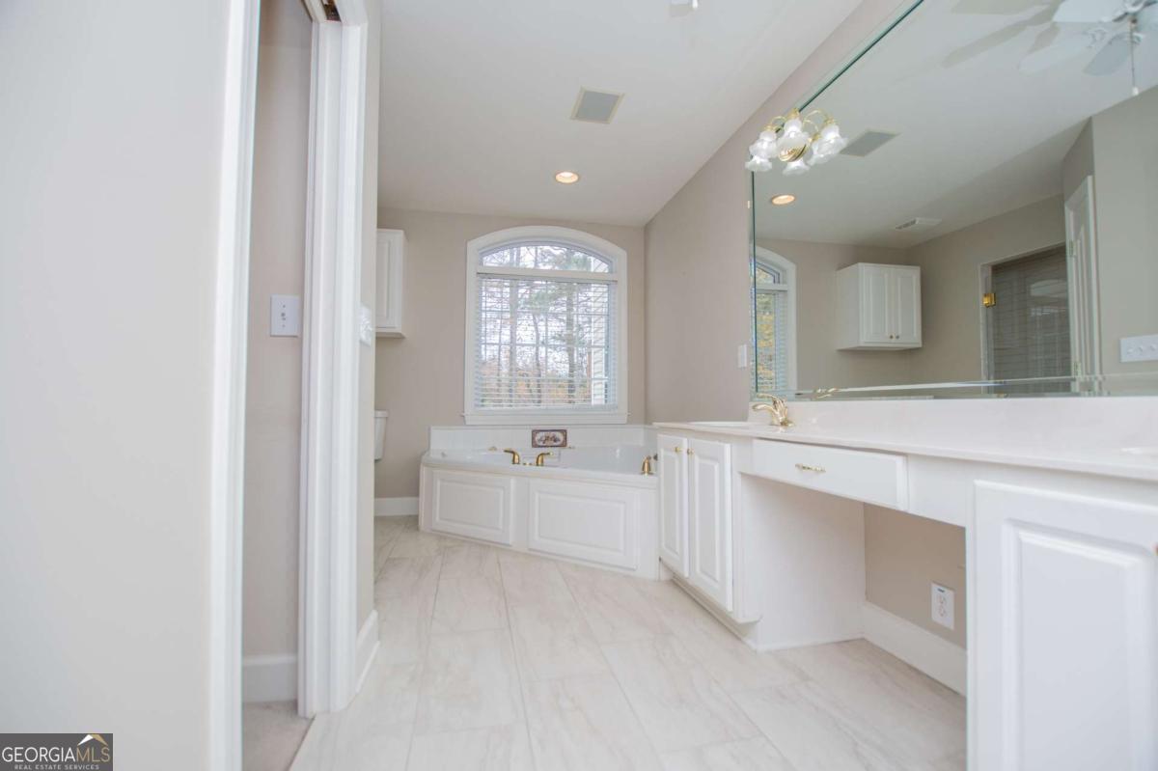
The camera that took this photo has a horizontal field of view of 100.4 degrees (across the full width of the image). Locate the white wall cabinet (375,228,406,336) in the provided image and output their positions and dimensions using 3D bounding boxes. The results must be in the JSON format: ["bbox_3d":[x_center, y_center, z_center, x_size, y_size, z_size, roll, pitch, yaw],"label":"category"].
[{"bbox_3d":[-1.677,-0.765,3.644,0.700,0.770,0.290,0,-3,-12],"label":"white wall cabinet"}]

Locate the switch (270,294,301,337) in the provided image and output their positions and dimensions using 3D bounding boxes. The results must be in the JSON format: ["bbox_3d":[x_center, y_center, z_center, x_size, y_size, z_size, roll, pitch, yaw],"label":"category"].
[{"bbox_3d":[-0.891,-0.210,1.451,0.076,0.122,0.012,0,-3,-12],"label":"switch"}]

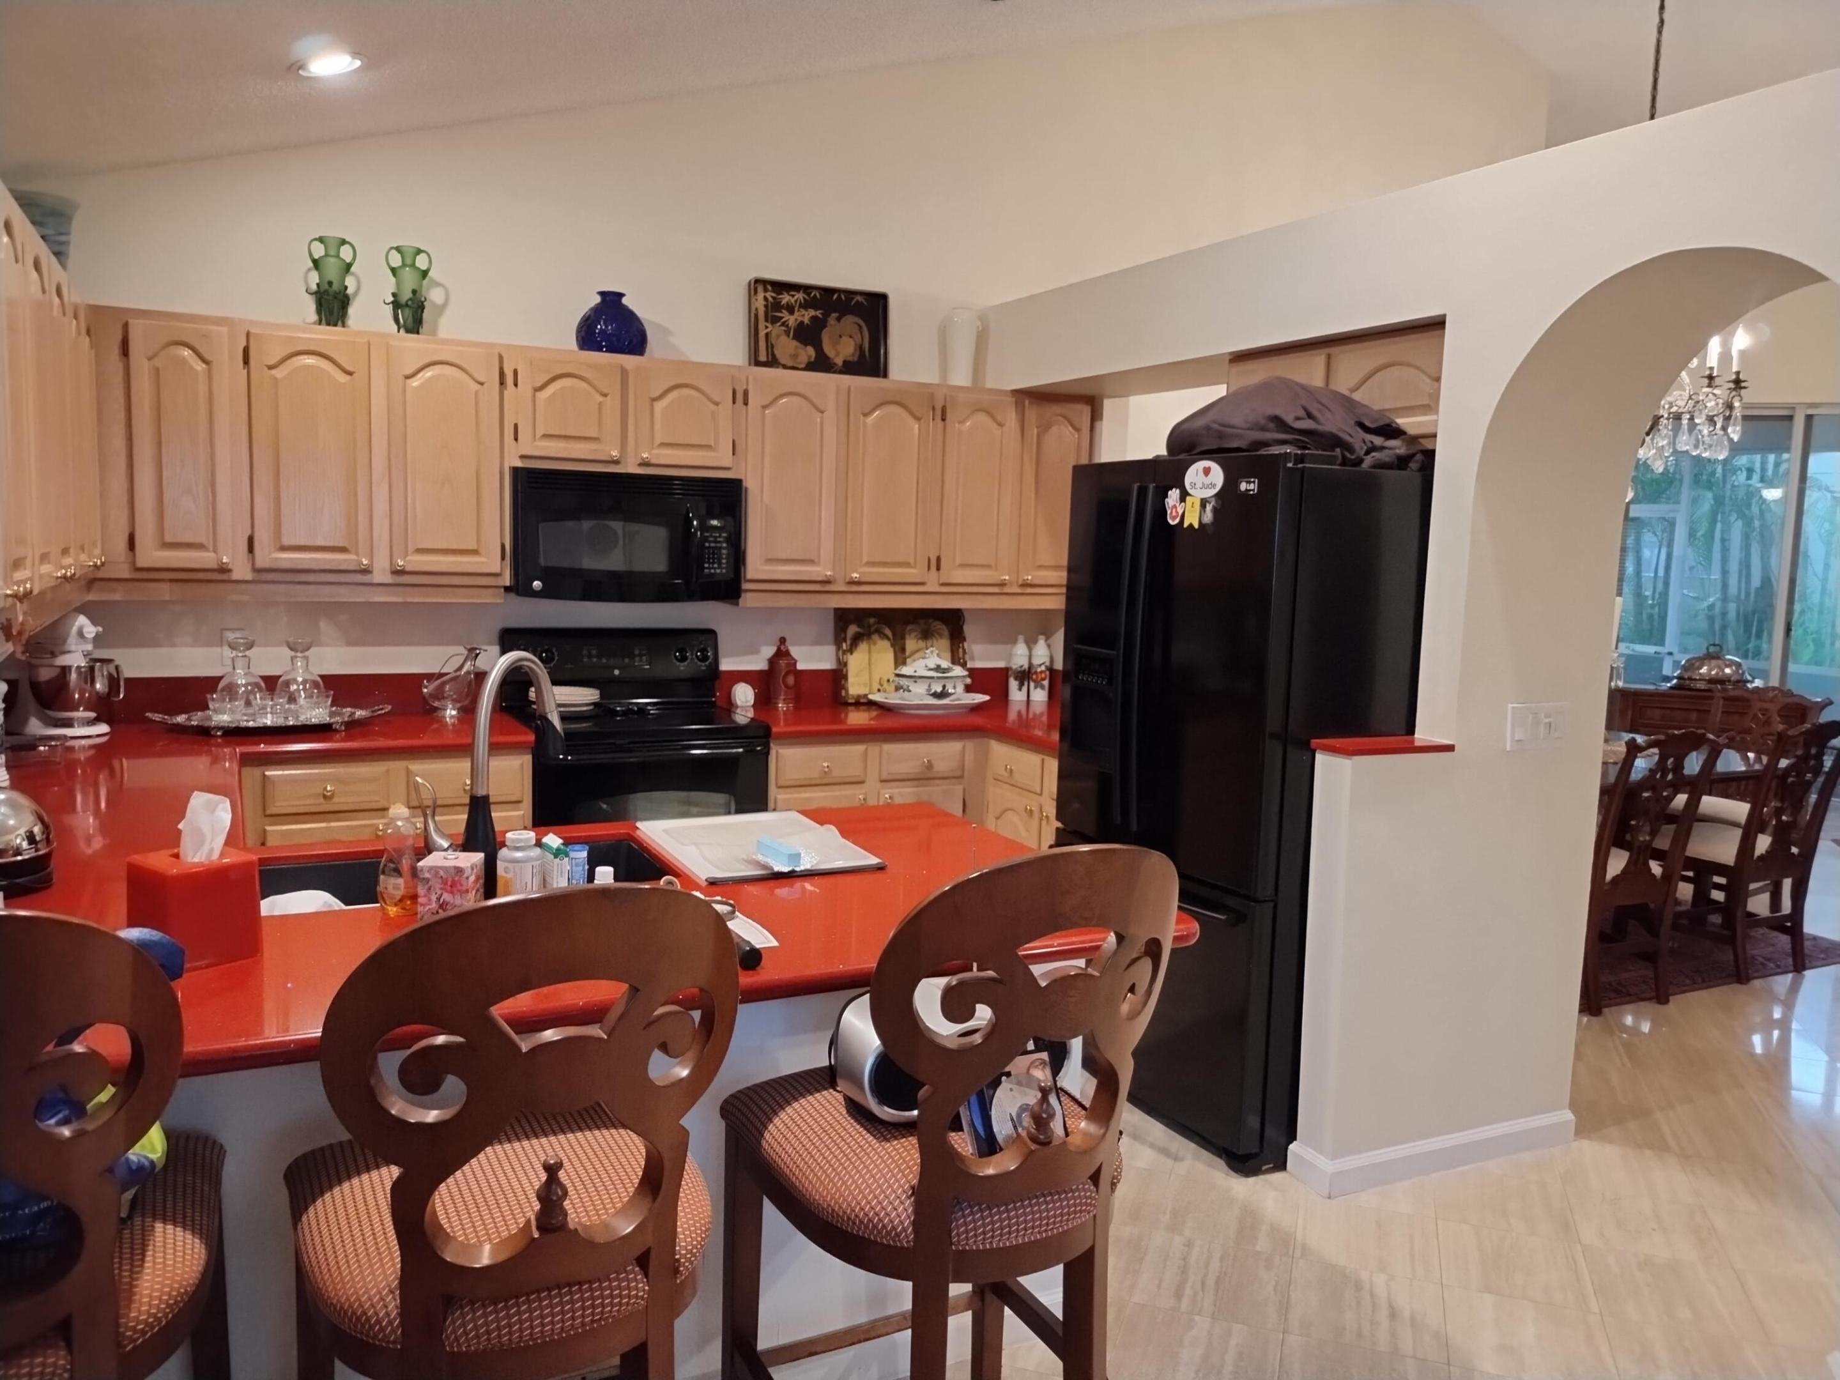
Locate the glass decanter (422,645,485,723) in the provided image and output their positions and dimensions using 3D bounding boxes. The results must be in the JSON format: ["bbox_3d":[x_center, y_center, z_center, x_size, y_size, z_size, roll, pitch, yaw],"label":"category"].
[{"bbox_3d":[-1.525,-0.028,4.361,0.208,0.242,0.125,-1,7,-20],"label":"glass decanter"}]

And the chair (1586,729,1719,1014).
[{"bbox_3d":[2.417,0.600,4.746,0.560,1.000,0.590,-1,6,-26],"label":"chair"}]

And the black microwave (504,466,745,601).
[{"bbox_3d":[-1.027,-0.521,4.568,0.758,0.422,0.395,-1,6,-26],"label":"black microwave"}]

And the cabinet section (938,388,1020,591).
[{"bbox_3d":[0.148,-0.756,5.107,0.323,0.708,0.300,-2,7,-27],"label":"cabinet section"}]

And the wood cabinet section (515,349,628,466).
[{"bbox_3d":[-1.188,-0.912,4.395,0.336,0.328,0.300,-2,7,-27],"label":"wood cabinet section"}]

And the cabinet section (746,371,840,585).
[{"bbox_3d":[-0.517,-0.740,4.764,0.350,0.710,0.300,-2,7,-27],"label":"cabinet section"}]

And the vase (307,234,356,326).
[{"bbox_3d":[-1.789,-1.228,4.043,0.150,0.298,0.125,-2,7,-27],"label":"vase"}]

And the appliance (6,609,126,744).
[{"bbox_3d":[-2.476,-0.052,3.847,0.360,0.356,0.225,2,6,2],"label":"appliance"}]

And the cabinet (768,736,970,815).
[{"bbox_3d":[-0.299,0.563,4.859,0.762,0.877,0.590,-2,7,-27],"label":"cabinet"}]

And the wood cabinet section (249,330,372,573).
[{"bbox_3d":[-1.863,-0.711,4.068,0.339,0.701,0.300,-2,7,-27],"label":"wood cabinet section"}]

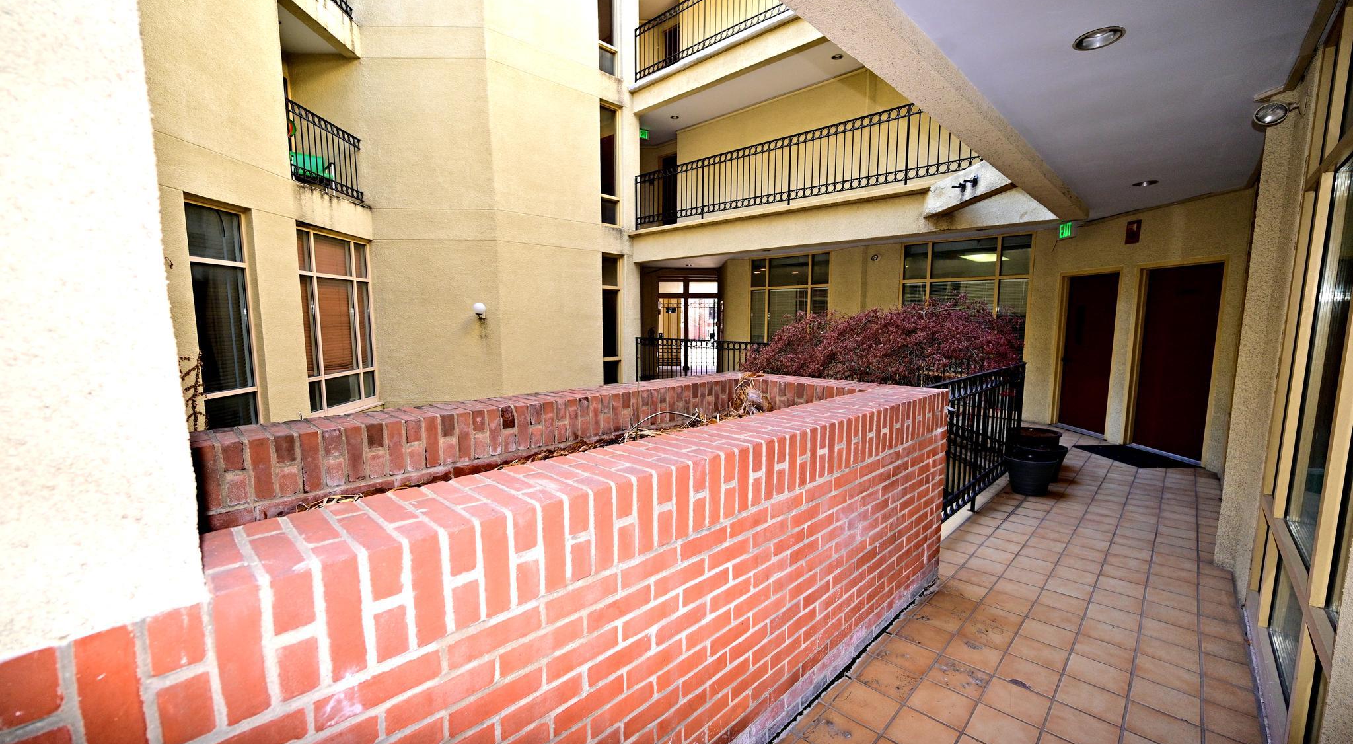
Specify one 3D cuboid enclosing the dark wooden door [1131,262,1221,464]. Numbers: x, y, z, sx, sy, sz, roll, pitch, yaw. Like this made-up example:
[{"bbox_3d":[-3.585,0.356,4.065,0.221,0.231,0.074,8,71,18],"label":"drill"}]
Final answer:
[{"bbox_3d":[5.474,-0.117,5.715,0.060,2.040,0.910,0,7,-2],"label":"dark wooden door"}]

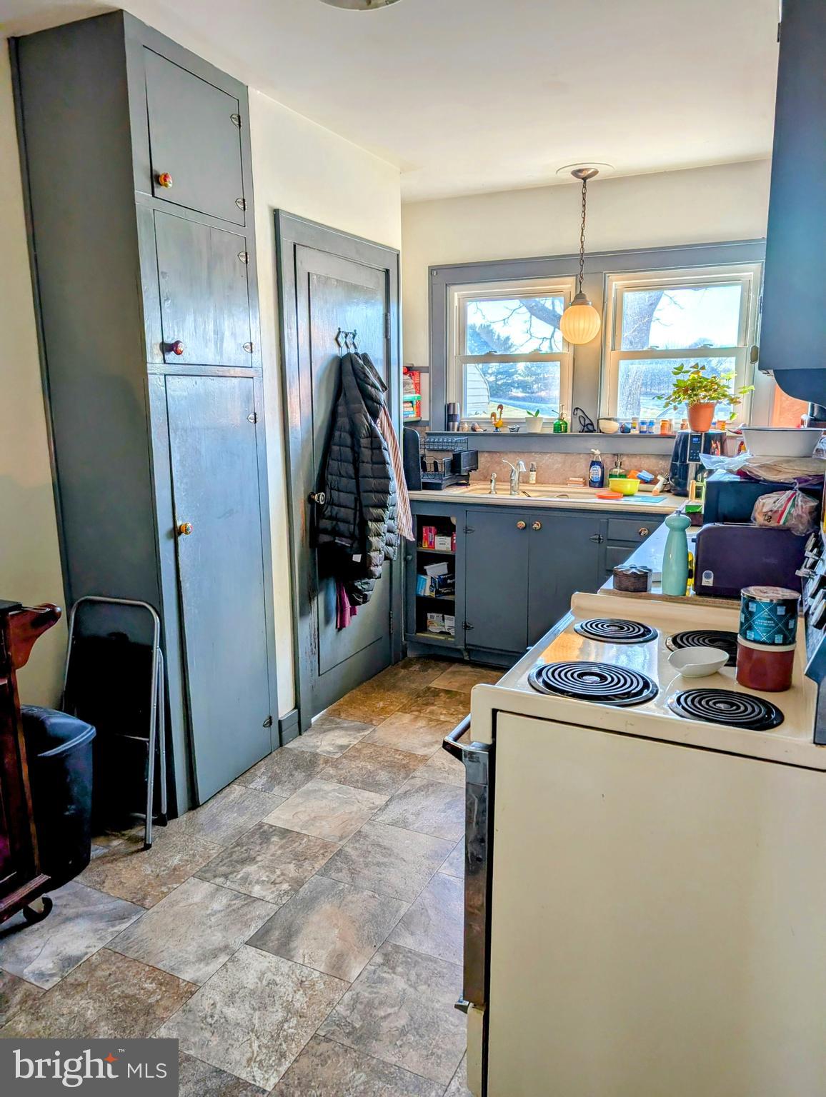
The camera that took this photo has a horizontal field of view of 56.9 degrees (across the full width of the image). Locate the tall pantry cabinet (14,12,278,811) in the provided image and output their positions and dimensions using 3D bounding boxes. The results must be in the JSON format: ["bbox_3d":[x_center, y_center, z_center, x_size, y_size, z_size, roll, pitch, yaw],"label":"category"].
[{"bbox_3d":[-0.883,-0.358,2.722,0.460,2.475,0.580,6,13,25],"label":"tall pantry cabinet"}]

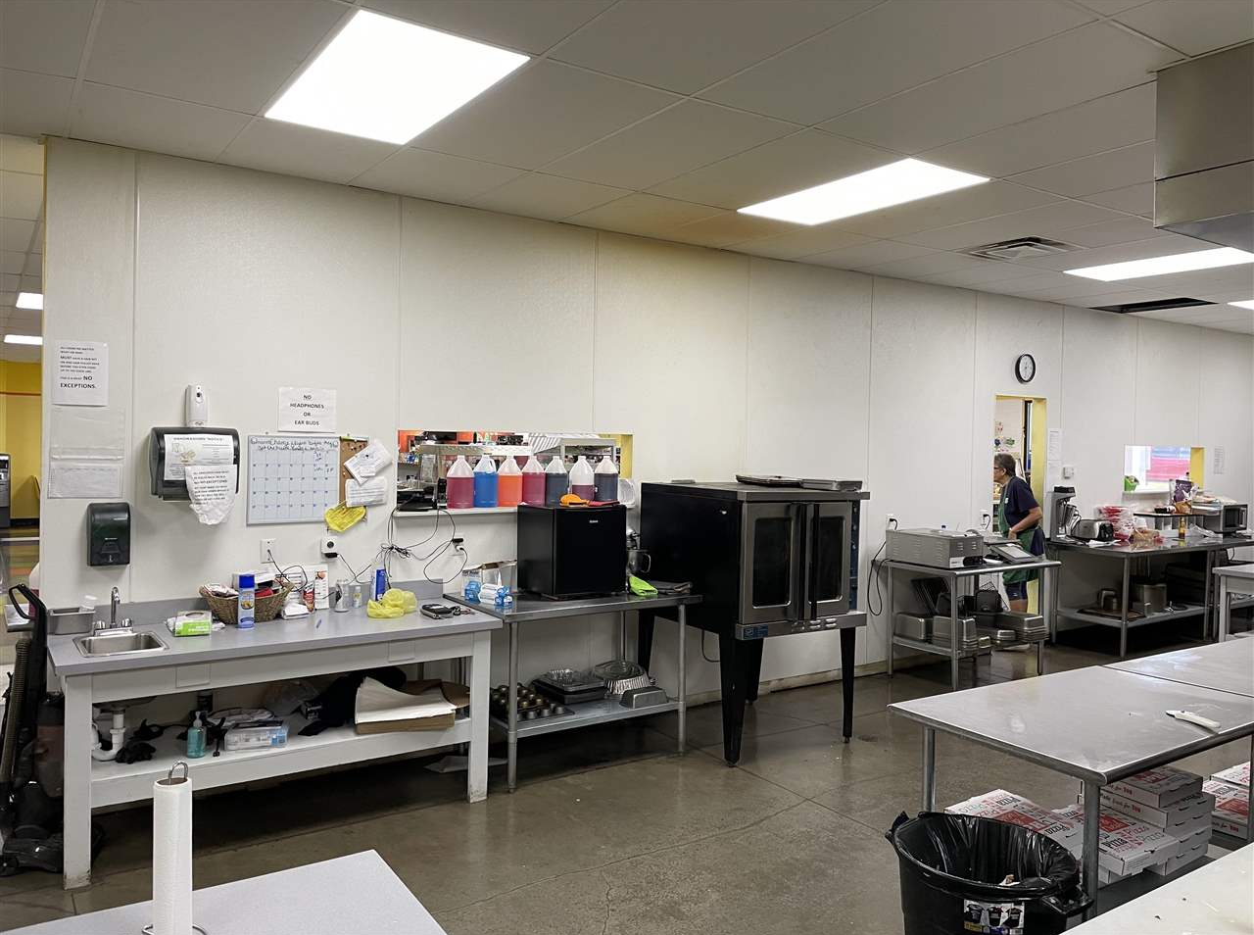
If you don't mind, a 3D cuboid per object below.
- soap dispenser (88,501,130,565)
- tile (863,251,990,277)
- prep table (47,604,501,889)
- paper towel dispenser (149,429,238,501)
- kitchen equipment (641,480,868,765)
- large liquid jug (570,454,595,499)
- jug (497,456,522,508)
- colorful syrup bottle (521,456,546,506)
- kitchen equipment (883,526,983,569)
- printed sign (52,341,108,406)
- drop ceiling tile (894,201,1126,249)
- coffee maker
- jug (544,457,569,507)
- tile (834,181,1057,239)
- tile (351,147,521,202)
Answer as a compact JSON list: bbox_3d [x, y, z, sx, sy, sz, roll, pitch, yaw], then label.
[{"bbox_3d":[-2.270,0.288,4.121,0.157,0.280,0.125,0,1,-34],"label":"soap dispenser"},{"bbox_3d":[2.116,-1.421,6.618,0.610,0.020,0.814,0,2,-34],"label":"tile"},{"bbox_3d":[-1.563,1.132,4.285,1.804,0.850,0.780,0,2,-34],"label":"prep table"},{"bbox_3d":[-1.952,-0.016,4.264,0.350,0.330,0.230,0,1,-34],"label":"paper towel dispenser"},{"bbox_3d":[0.727,0.841,5.549,0.940,1.450,1.000,0,2,-32],"label":"kitchen equipment"},{"bbox_3d":[-0.267,0.086,5.625,0.150,0.296,0.150,1,2,0],"label":"large liquid jug"},{"bbox_3d":[-0.673,0.081,5.425,0.150,0.295,0.150,1,2,0],"label":"jug"},{"bbox_3d":[-0.544,0.081,5.511,0.150,0.295,0.150,1,2,0],"label":"colorful syrup bottle"},{"bbox_3d":[2.225,0.589,6.801,0.395,0.218,0.550,0,2,-34],"label":"kitchen equipment"},{"bbox_3d":[-2.404,-0.410,4.149,0.212,0.278,0.006,0,2,-34],"label":"printed sign"},{"bbox_3d":[2.175,-1.376,5.421,0.600,0.020,1.200,0,2,-34],"label":"drop ceiling tile"},{"bbox_3d":[3.731,0.395,8.070,0.190,0.475,0.280,0,2,-34],"label":"coffee maker"},{"bbox_3d":[-0.411,0.086,5.530,0.150,0.296,0.150,0,2,-34],"label":"jug"},{"bbox_3d":[1.667,-1.376,5.084,0.600,0.020,1.200,0,2,-34],"label":"tile"},{"bbox_3d":[-0.928,-1.419,4.589,0.610,0.020,0.814,0,2,-34],"label":"tile"}]

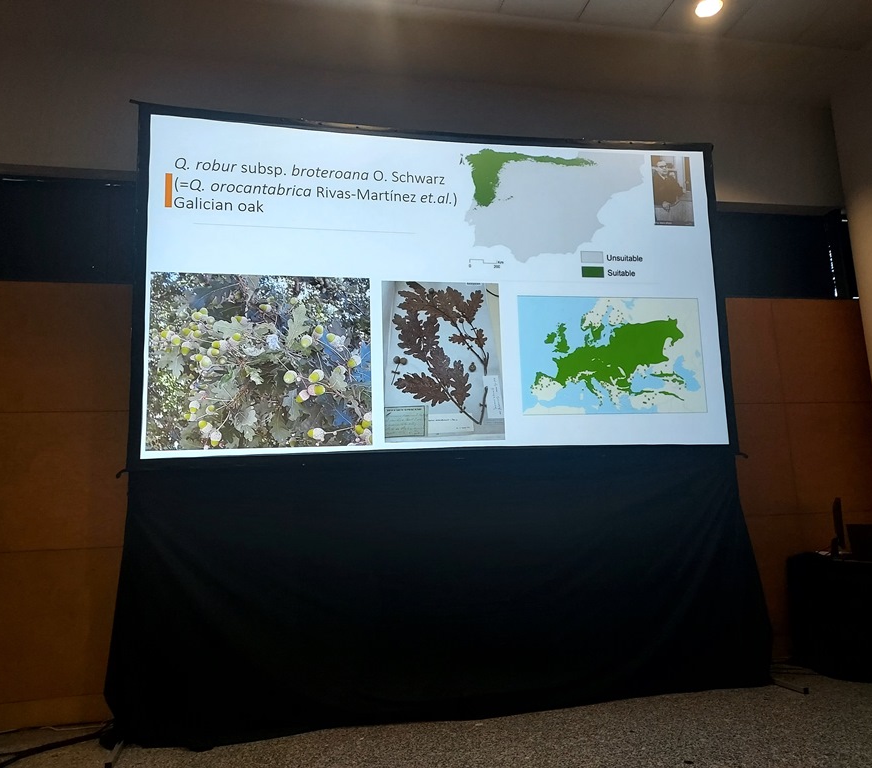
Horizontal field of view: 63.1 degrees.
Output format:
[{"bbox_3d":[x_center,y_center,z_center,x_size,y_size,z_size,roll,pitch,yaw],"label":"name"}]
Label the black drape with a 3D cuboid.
[{"bbox_3d":[0.192,1.156,4.132,3.880,1.440,0.250,0,-10,-12],"label":"black drape"}]

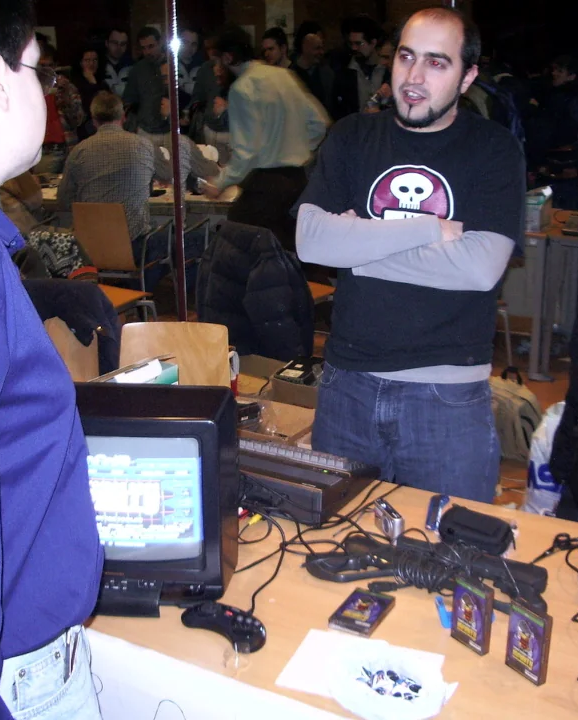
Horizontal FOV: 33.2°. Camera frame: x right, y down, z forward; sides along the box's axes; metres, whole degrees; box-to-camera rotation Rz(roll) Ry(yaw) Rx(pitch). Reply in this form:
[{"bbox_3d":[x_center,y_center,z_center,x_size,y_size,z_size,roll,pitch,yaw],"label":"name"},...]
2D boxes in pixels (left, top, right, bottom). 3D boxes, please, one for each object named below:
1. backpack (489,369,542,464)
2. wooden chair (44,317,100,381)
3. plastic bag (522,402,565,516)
[{"bbox_3d":[0.928,0.200,4.050,0.320,0.380,0.230,4,19,16],"label":"backpack"},{"bbox_3d":[-0.888,0.145,3.660,0.450,0.810,0.500,2,18,10],"label":"wooden chair"},{"bbox_3d":[0.961,0.360,3.500,0.250,0.410,0.220,-1,18,0],"label":"plastic bag"}]

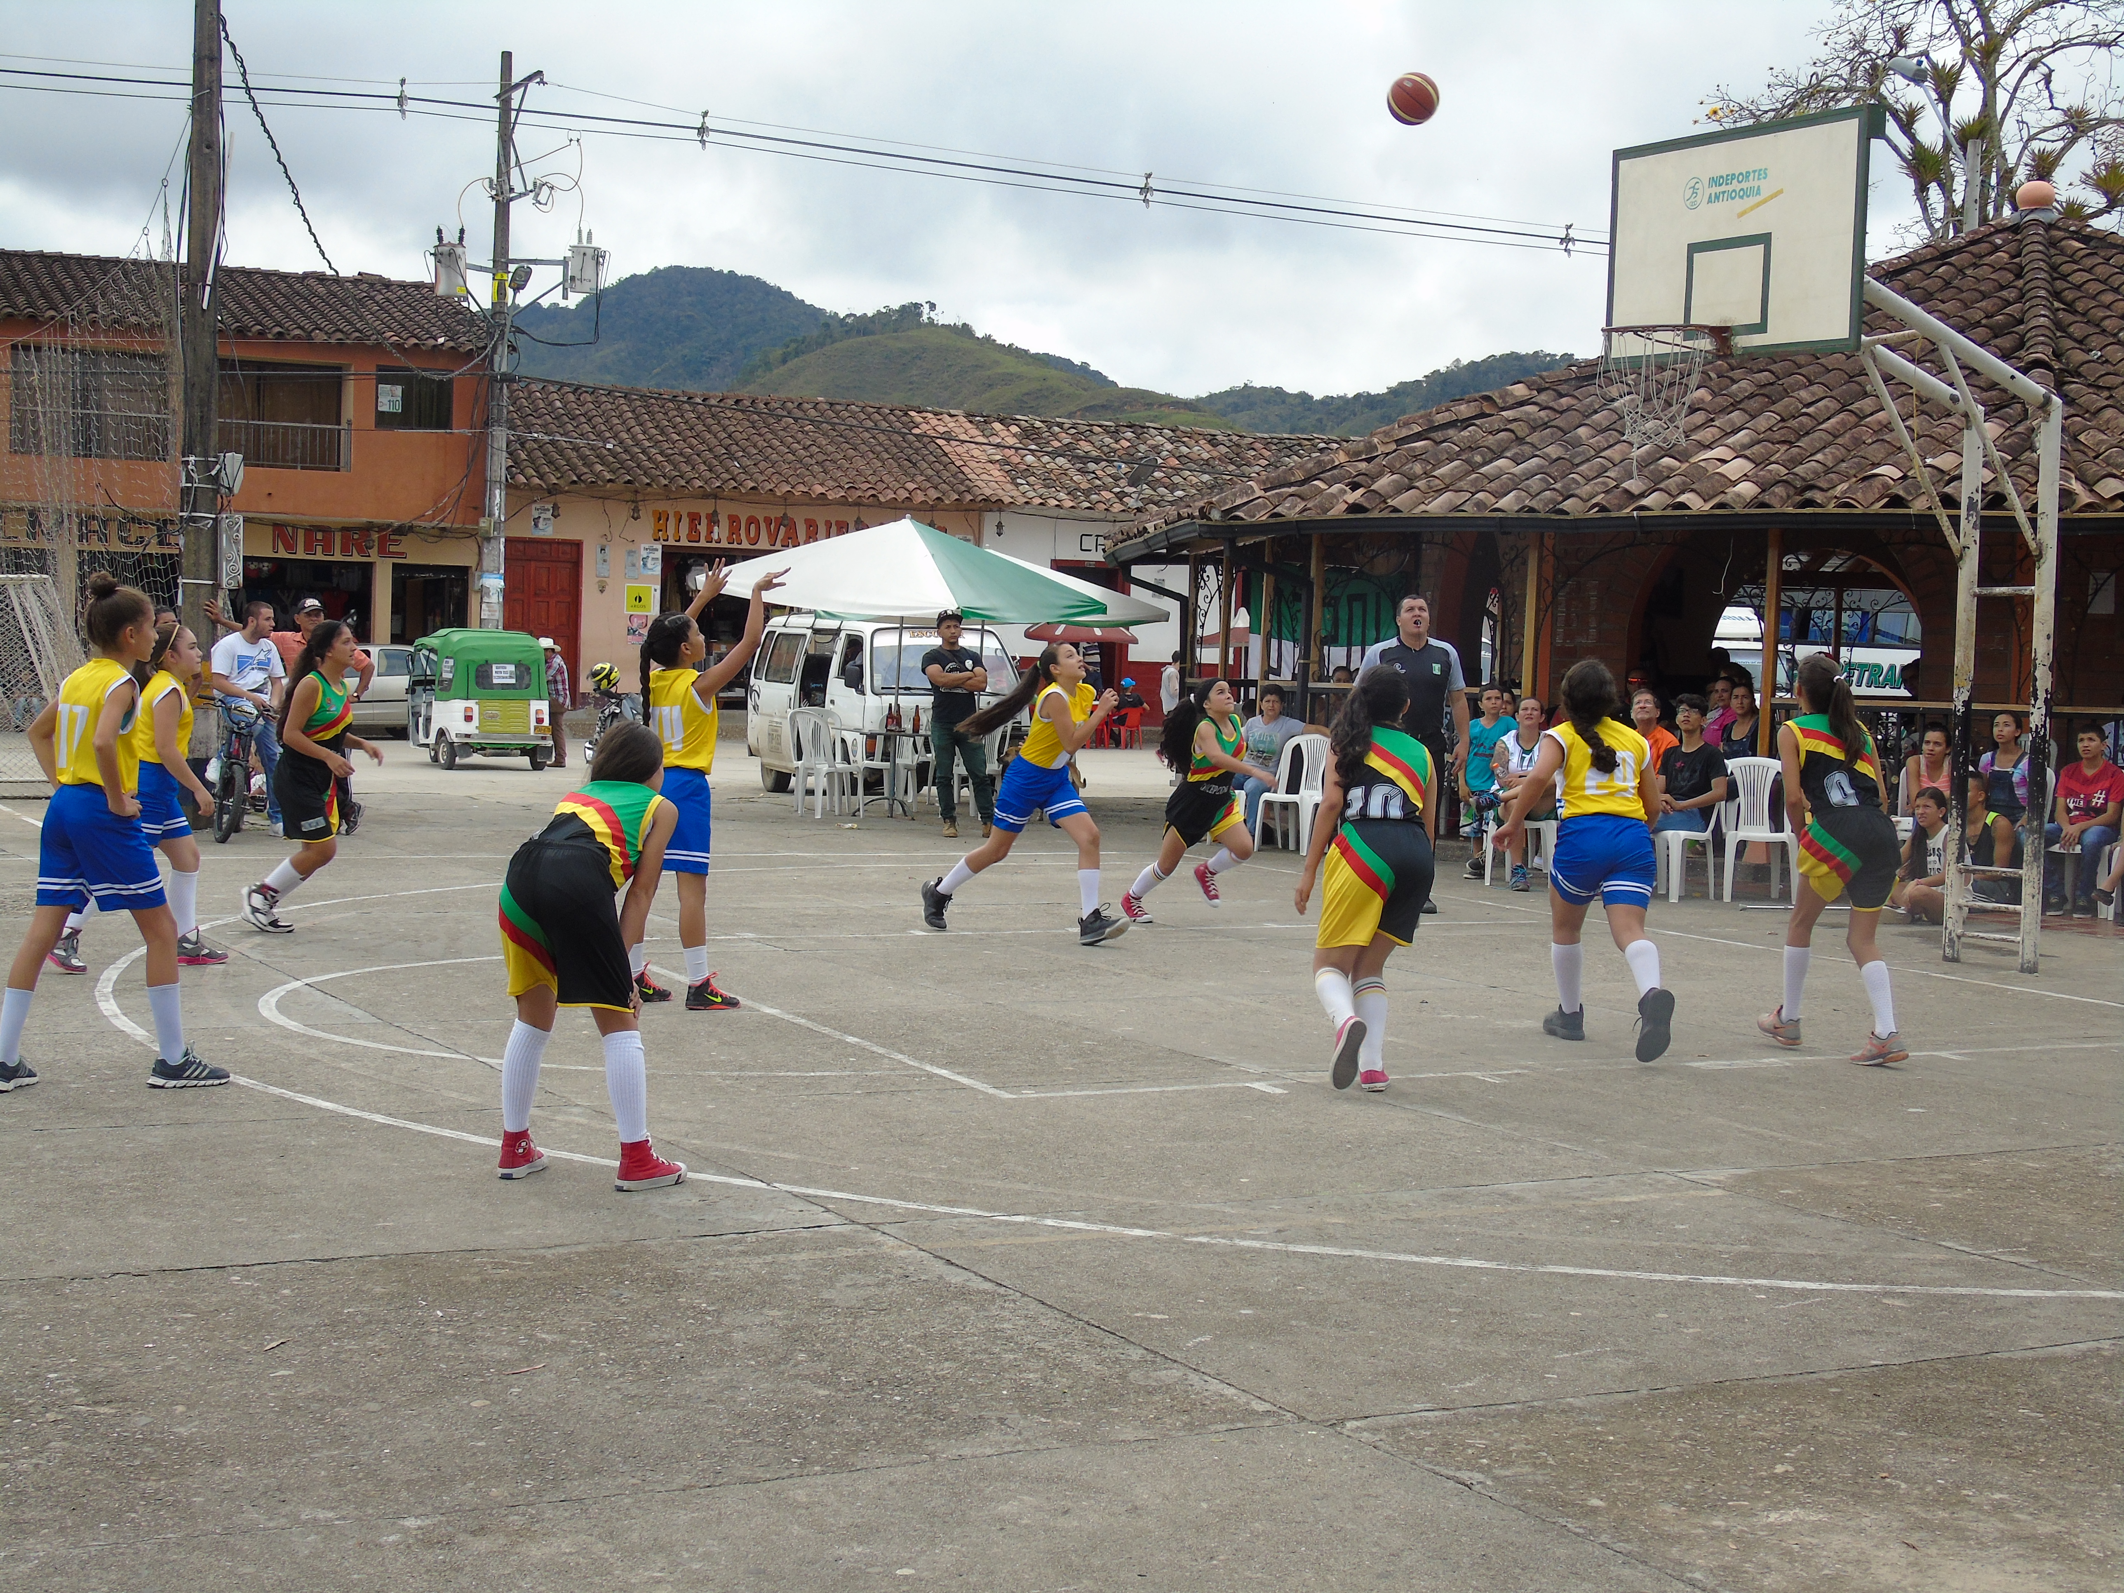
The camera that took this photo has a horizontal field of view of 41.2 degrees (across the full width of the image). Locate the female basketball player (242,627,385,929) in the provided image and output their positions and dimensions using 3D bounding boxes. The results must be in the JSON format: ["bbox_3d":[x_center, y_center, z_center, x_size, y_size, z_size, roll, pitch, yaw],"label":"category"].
[{"bbox_3d":[-3.512,-0.092,13.271,0.660,1.480,0.500,3,3,27],"label":"female basketball player"}]

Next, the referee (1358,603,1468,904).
[{"bbox_3d":[2.048,-0.246,16.147,0.620,1.810,0.460,2,3,5],"label":"referee"}]

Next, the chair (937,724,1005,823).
[{"bbox_3d":[-0.680,-0.261,24.266,0.540,0.880,0.520,1,3,-18],"label":"chair"}]

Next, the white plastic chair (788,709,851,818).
[{"bbox_3d":[-1.962,-0.269,23.709,0.540,0.880,0.520,0,3,-22],"label":"white plastic chair"}]

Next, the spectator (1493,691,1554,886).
[{"bbox_3d":[2.973,-0.037,18.270,0.520,1.253,0.780,3,3,20],"label":"spectator"}]

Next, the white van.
[{"bbox_3d":[-1.878,-0.949,29.254,1.680,1.850,4.300,0,3,-21],"label":"white van"}]

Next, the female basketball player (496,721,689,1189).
[{"bbox_3d":[-1.232,0.394,7.422,0.480,1.176,0.600,4,3,33],"label":"female basketball player"}]

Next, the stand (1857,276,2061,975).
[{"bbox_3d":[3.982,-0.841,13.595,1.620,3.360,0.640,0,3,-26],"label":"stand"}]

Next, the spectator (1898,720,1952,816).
[{"bbox_3d":[5.480,0.106,17.822,0.460,1.166,0.750,3,3,25],"label":"spectator"}]

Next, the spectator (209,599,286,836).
[{"bbox_3d":[-5.616,-0.551,19.561,0.520,1.621,0.550,1,3,-10],"label":"spectator"}]

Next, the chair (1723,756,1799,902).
[{"bbox_3d":[4.395,0.212,17.709,0.490,0.870,0.540,2,3,9],"label":"chair"}]

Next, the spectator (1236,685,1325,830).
[{"bbox_3d":[1.661,-0.217,21.069,0.740,1.240,0.720,2,3,6],"label":"spectator"}]

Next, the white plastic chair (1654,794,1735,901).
[{"bbox_3d":[3.786,0.202,17.587,0.520,0.870,0.540,4,4,36],"label":"white plastic chair"}]

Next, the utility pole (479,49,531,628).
[{"bbox_3d":[-8.501,-6.003,42.451,0.340,10.341,0.340,2,3,0],"label":"utility pole"}]

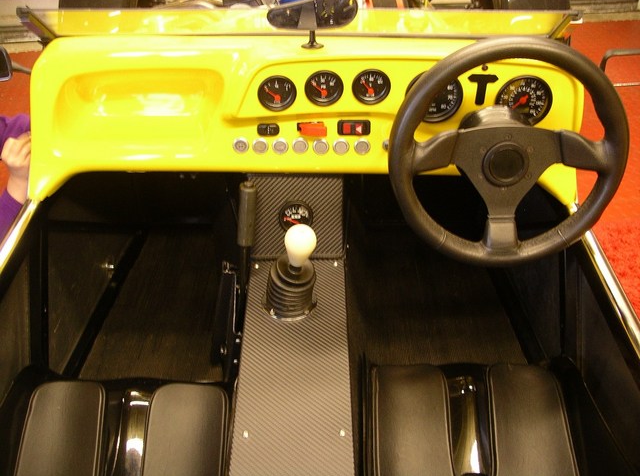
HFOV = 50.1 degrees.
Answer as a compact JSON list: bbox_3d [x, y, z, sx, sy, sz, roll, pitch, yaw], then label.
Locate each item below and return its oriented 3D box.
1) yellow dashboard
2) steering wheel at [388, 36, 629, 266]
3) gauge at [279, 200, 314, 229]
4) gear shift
[{"bbox_3d":[-0.028,-0.203,1.118,0.900,0.290,0.170,0,37,0],"label":"yellow dashboard"},{"bbox_3d":[0.261,-0.113,0.954,0.329,0.329,0.070,0,24,0],"label":"steering wheel"},{"bbox_3d":[-0.042,-0.037,1.235,0.060,0.060,0.020,0,9,0],"label":"gauge"},{"bbox_3d":[-0.048,0.043,1.122,0.087,0.150,0.090,0,37,0],"label":"gear shift"}]

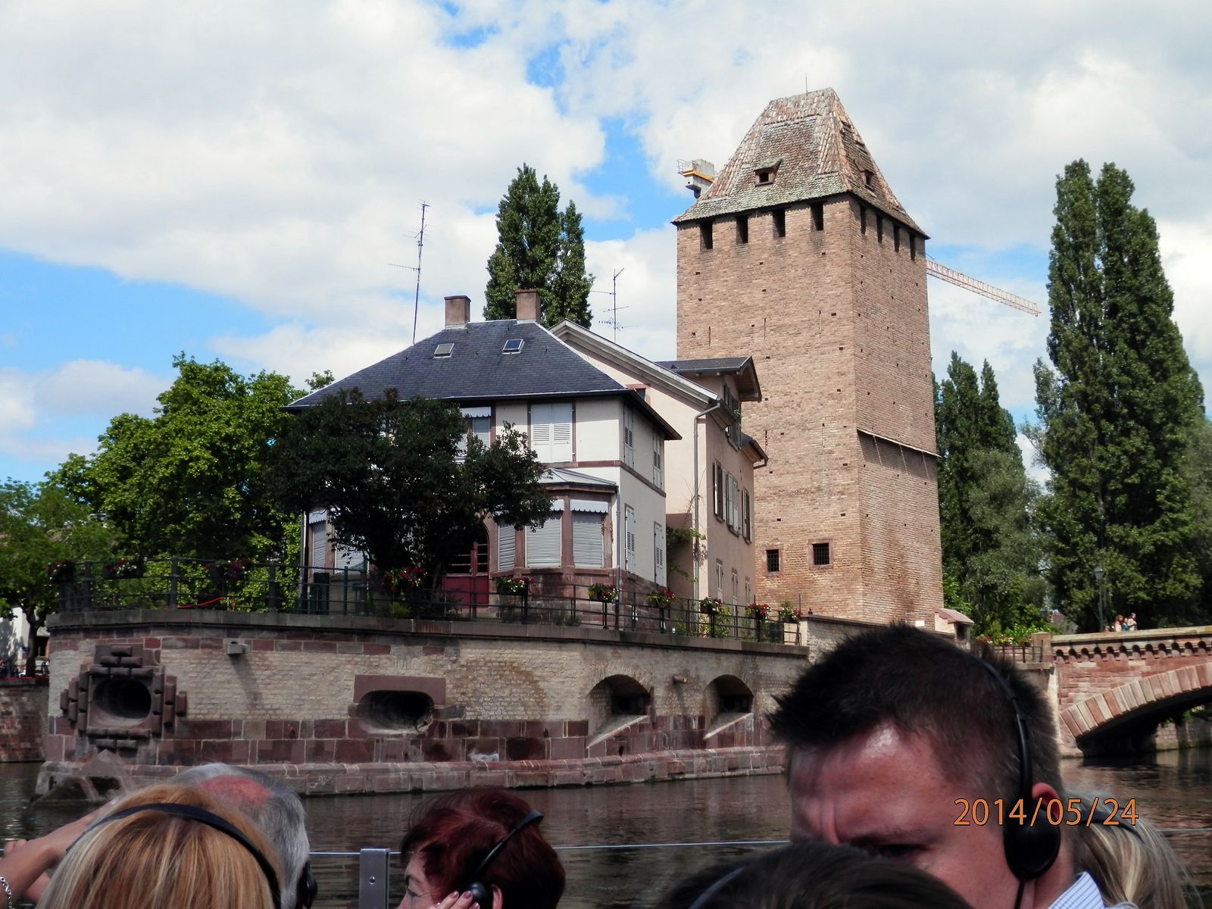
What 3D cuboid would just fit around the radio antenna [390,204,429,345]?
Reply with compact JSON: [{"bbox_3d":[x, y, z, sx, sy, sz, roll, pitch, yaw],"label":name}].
[{"bbox_3d":[-6.427,-5.890,55.586,1.200,4.800,0.900,3,-9,0],"label":"radio antenna"}]

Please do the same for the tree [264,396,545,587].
[{"bbox_3d":[-5.324,1.517,46.125,7.400,6.535,6.200,1,-9,-7],"label":"tree"}]

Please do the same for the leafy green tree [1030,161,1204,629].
[{"bbox_3d":[27.673,-2.109,91.406,9.000,27.983,8.200,-3,-9,17],"label":"leafy green tree"}]

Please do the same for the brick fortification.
[{"bbox_3d":[8.719,-3.480,74.772,8.450,25.533,8.450,-6,-11,32],"label":"brick fortification"}]

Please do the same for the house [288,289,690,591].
[{"bbox_3d":[-3.588,0.371,53.942,10.700,11.200,8.600,-2,-9,12],"label":"house"}]

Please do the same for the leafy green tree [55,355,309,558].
[{"bbox_3d":[-14.536,1.672,58.963,9.200,10.295,8.800,2,-9,-14],"label":"leafy green tree"}]

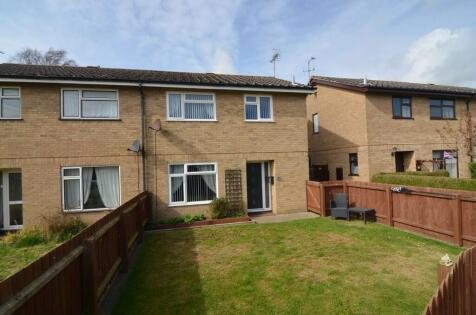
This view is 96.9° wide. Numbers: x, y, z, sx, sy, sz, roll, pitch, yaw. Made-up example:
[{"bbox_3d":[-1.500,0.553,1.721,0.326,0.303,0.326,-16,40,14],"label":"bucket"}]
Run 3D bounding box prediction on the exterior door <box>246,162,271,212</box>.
[{"bbox_3d":[0.871,1.222,8.798,1.022,2.050,0.100,-2,0,-12],"label":"exterior door"}]

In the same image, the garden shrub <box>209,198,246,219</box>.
[{"bbox_3d":[-0.420,1.862,7.708,1.200,0.700,0.680,-2,0,-12],"label":"garden shrub"}]

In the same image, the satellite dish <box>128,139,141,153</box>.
[{"bbox_3d":[-3.515,-0.392,7.191,0.450,0.460,0.360,-2,0,43],"label":"satellite dish"}]

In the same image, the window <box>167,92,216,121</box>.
[{"bbox_3d":[-1.718,-1.881,7.923,1.764,1.038,0.100,-2,0,-12],"label":"window"}]

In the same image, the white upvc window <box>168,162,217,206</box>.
[{"bbox_3d":[-1.653,1.004,7.910,1.773,1.549,0.100,-2,0,-12],"label":"white upvc window"}]

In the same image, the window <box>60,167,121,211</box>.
[{"bbox_3d":[-4.974,1.069,7.223,1.739,1.480,0.100,-2,0,-12],"label":"window"}]

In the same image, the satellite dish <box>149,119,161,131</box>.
[{"bbox_3d":[-2.881,-1.135,7.329,0.450,0.460,0.360,-2,0,43],"label":"satellite dish"}]

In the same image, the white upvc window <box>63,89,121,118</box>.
[{"bbox_3d":[-5.043,-1.812,7.235,1.723,1.020,0.100,-2,0,-12],"label":"white upvc window"}]

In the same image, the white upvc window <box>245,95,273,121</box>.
[{"bbox_3d":[0.851,-1.944,8.455,1.122,1.038,0.100,-2,0,-12],"label":"white upvc window"}]

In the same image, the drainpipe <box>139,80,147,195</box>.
[{"bbox_3d":[-3.340,-0.208,7.460,0.100,4.795,0.130,-2,0,-12],"label":"drainpipe"}]

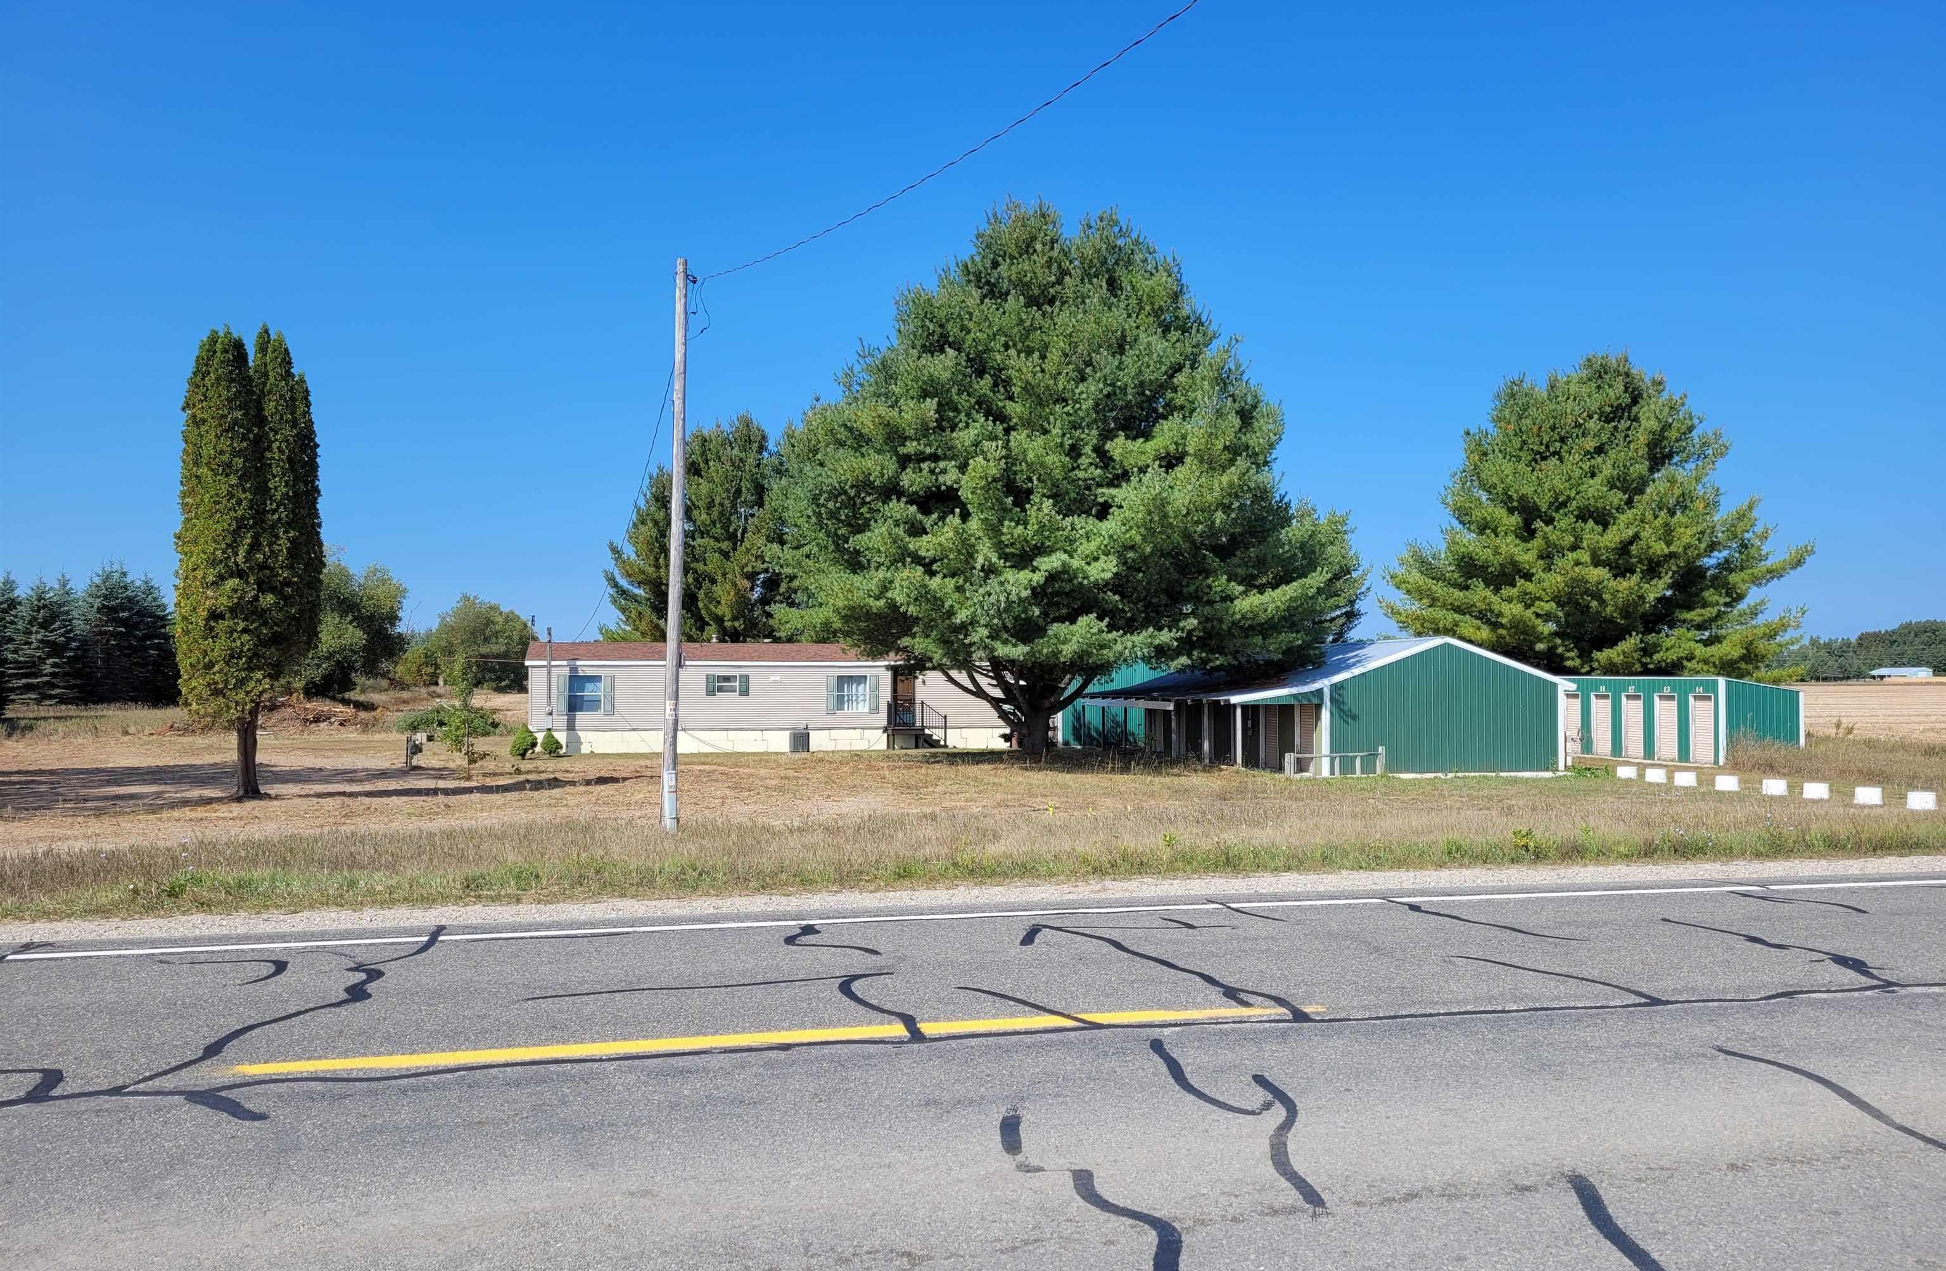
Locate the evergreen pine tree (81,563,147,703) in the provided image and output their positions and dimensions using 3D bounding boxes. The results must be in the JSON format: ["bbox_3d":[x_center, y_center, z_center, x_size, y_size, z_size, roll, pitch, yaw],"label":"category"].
[{"bbox_3d":[-65.704,-0.058,112.000,6.238,10.951,6.051,0,-2,0],"label":"evergreen pine tree"}]

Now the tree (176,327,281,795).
[{"bbox_3d":[-16.768,-1.682,33.000,2.397,10.538,2.325,0,-2,0],"label":"tree"}]

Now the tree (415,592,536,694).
[{"bbox_3d":[-49.696,0.830,145.000,13.272,9.954,11.945,0,-2,0],"label":"tree"}]

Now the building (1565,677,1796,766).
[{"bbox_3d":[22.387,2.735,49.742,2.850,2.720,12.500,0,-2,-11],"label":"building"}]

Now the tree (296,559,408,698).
[{"bbox_3d":[-53.373,-0.520,125.000,10.142,11.832,9.634,0,-2,0],"label":"tree"}]

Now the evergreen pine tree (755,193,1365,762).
[{"bbox_3d":[3.120,-5.018,48.000,19.082,18.273,18.128,0,-2,0],"label":"evergreen pine tree"}]

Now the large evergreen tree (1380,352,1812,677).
[{"bbox_3d":[28.181,-3.947,66.000,18.912,17.574,17.966,0,-2,0],"label":"large evergreen tree"}]

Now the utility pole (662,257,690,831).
[{"bbox_3d":[-4.567,-1.369,22.500,0.250,8.848,0.250,1,0,0],"label":"utility pole"}]

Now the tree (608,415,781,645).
[{"bbox_3d":[-12.305,-2.876,70.000,10.306,15.290,9.791,0,-2,0],"label":"tree"}]

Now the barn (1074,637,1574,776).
[{"bbox_3d":[10.629,2.208,49.220,10.435,3.870,16.500,0,-2,-11],"label":"barn"}]

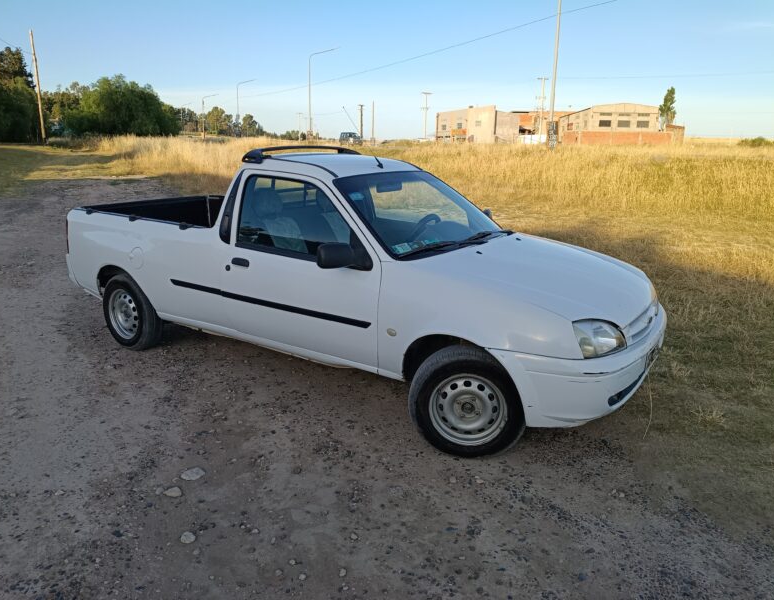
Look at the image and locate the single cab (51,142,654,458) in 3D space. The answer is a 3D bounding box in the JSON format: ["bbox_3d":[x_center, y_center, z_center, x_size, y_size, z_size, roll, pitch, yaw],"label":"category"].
[{"bbox_3d":[-0.404,-0.301,4.246,4.420,1.500,1.750,10,18,33],"label":"single cab"}]

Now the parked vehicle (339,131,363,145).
[{"bbox_3d":[-5.280,-24.049,89.681,1.750,1.887,4.000,-13,20,-40],"label":"parked vehicle"}]

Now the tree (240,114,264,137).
[{"bbox_3d":[-38.980,-49.538,173.957,6.907,7.961,6.907,0,15,0],"label":"tree"}]

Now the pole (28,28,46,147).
[{"bbox_3d":[-28.737,-17.415,49.873,0.270,9.305,0.270,0,15,0],"label":"pole"}]

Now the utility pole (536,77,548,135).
[{"bbox_3d":[26.230,-31.947,102.034,2.000,10.832,0.400,-5,16,-17],"label":"utility pole"}]

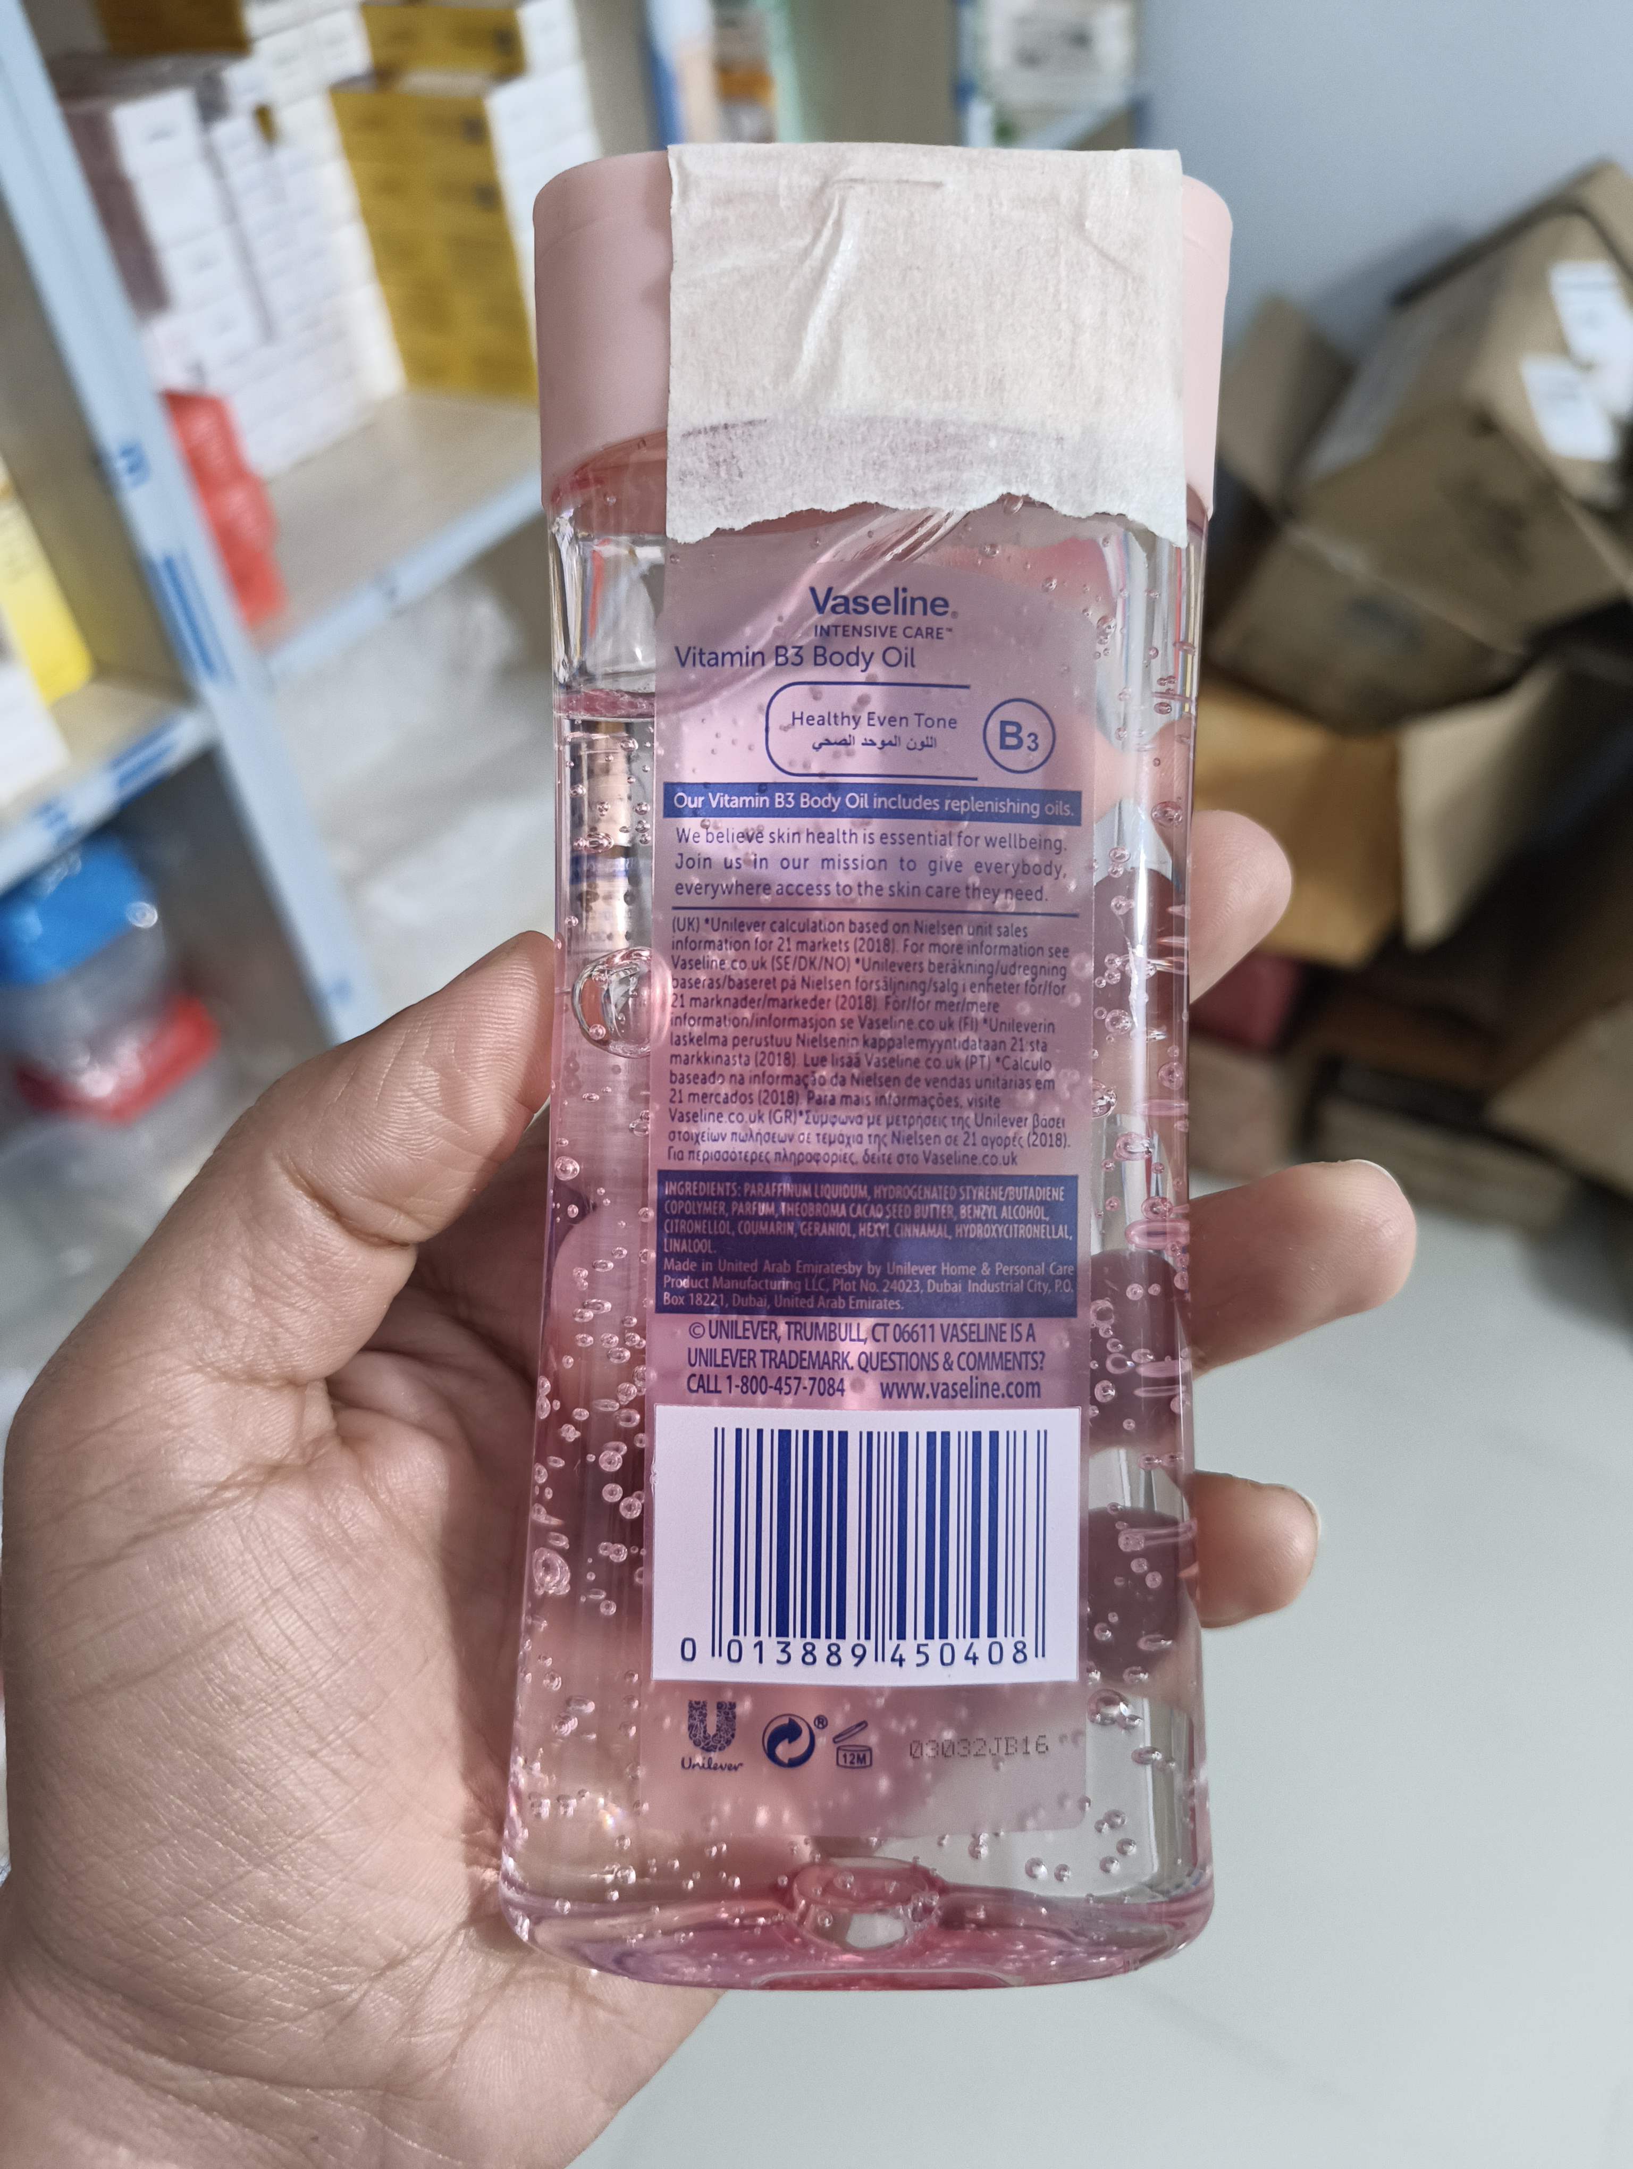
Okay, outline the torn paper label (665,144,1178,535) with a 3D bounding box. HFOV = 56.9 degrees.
[{"bbox_3d":[0.010,-0.068,0.138,0.048,0.009,0.036,1,88,-5],"label":"torn paper label"}]

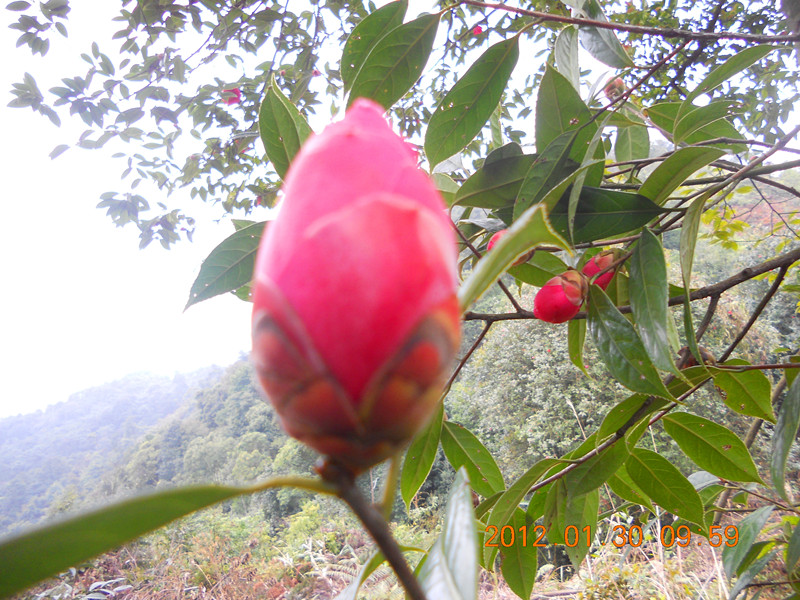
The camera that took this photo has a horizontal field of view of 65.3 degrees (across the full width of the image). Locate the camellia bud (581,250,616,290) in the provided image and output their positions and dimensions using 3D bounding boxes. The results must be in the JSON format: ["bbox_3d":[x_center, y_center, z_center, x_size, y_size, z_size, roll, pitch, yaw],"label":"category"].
[{"bbox_3d":[0.149,-0.020,0.460,0.037,0.029,0.029,-45,0,-24],"label":"camellia bud"}]

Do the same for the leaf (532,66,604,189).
[{"bbox_3d":[0.115,-0.119,0.430,0.046,0.089,0.013,-19,13,11],"label":"leaf"}]

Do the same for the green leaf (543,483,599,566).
[{"bbox_3d":[0.129,0.164,0.465,0.039,0.072,0.020,-3,-8,0],"label":"green leaf"}]

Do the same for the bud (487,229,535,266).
[{"bbox_3d":[0.081,-0.037,0.448,0.044,0.028,0.028,32,0,-20],"label":"bud"}]

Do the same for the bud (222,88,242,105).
[{"bbox_3d":[-0.483,-0.587,1.800,0.056,0.047,0.047,-21,0,-25],"label":"bud"}]

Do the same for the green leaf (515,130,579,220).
[{"bbox_3d":[0.100,-0.083,0.422,0.027,0.086,0.017,31,-11,20],"label":"green leaf"}]

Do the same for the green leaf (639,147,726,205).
[{"bbox_3d":[0.205,-0.086,0.440,0.081,0.033,0.016,-34,31,-14],"label":"green leaf"}]

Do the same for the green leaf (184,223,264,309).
[{"bbox_3d":[-0.120,-0.025,0.458,0.103,0.042,0.017,-37,9,8],"label":"green leaf"}]

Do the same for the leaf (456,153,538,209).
[{"bbox_3d":[0.081,-0.080,0.435,0.101,0.038,0.013,-20,31,-17],"label":"leaf"}]

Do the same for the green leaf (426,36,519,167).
[{"bbox_3d":[0.053,-0.142,0.450,0.043,0.110,0.016,34,11,-9],"label":"green leaf"}]

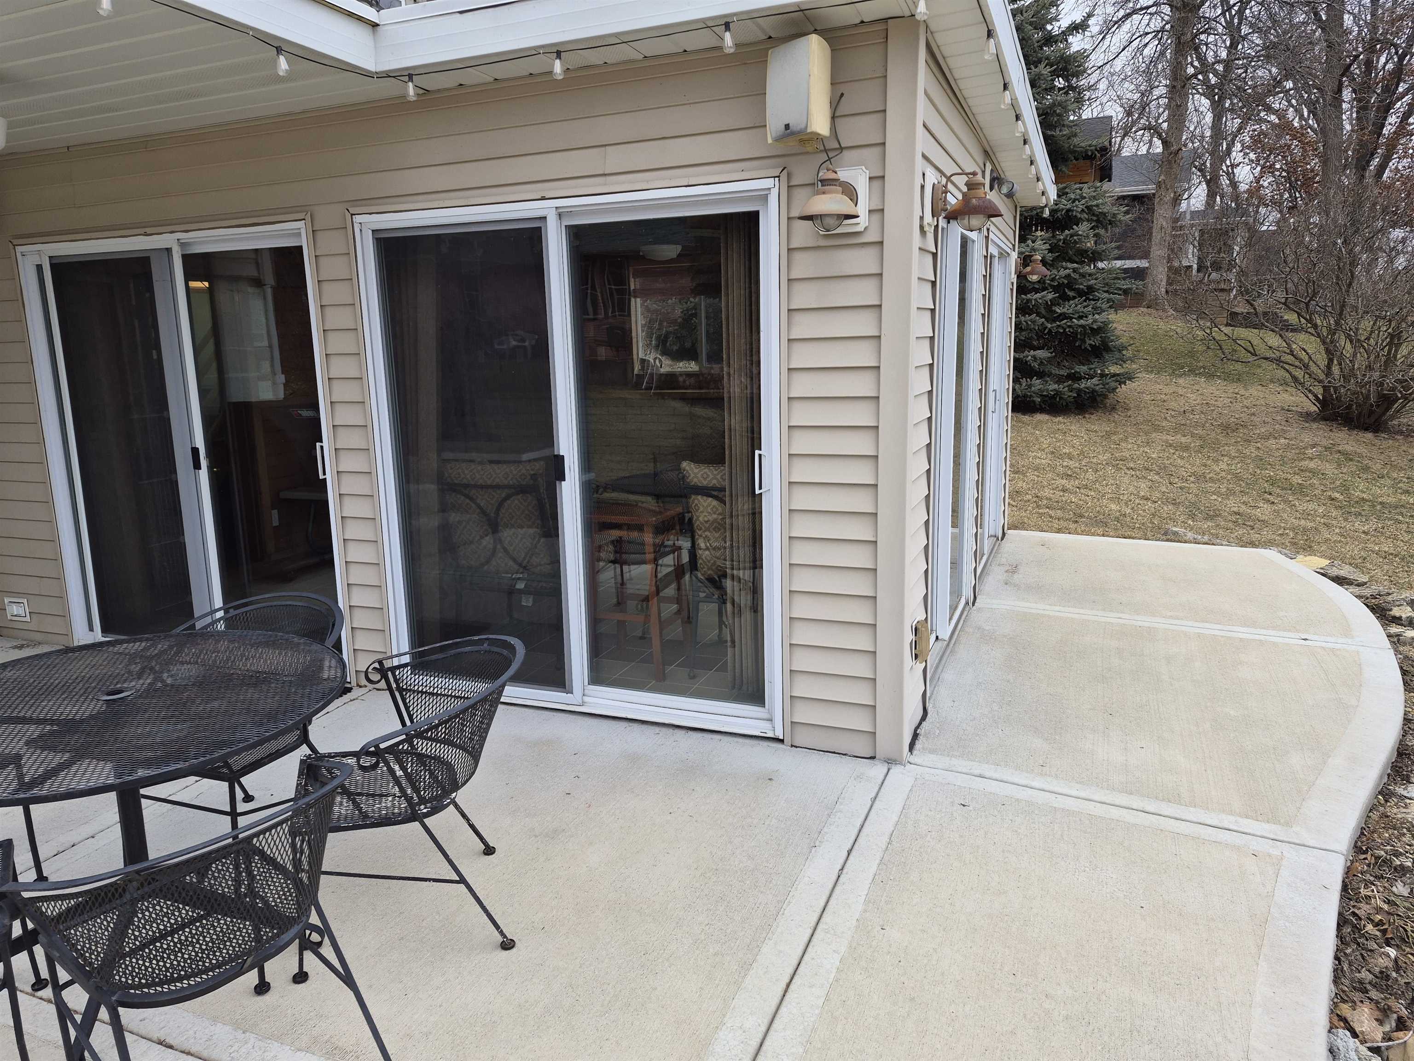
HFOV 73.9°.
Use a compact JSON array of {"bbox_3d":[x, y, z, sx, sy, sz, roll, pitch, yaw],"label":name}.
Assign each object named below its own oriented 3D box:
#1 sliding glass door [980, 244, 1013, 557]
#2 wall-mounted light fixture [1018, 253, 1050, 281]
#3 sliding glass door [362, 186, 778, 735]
[{"bbox_3d":[1.831,-0.775,6.084,0.100,2.020,1.540,3,12,22],"label":"sliding glass door"},{"bbox_3d":[2.348,-1.885,6.750,0.240,0.207,0.205,3,12,22],"label":"wall-mounted light fixture"},{"bbox_3d":[-0.567,-0.251,3.735,1.810,2.010,0.100,3,12,22],"label":"sliding glass door"}]

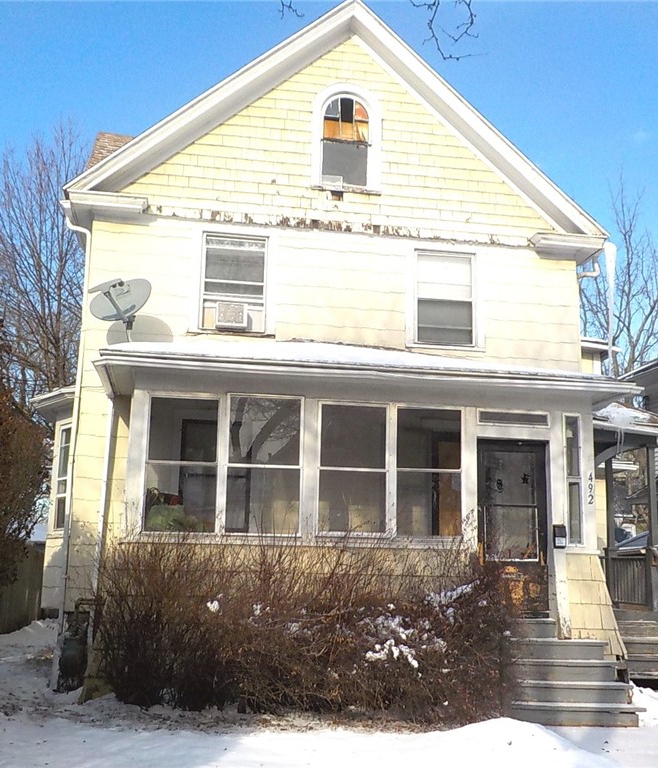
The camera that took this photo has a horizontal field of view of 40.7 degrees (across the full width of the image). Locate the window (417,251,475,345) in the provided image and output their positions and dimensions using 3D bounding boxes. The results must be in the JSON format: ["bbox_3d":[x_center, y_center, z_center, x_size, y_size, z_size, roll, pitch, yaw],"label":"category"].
[{"bbox_3d":[1.666,-1.220,12.786,0.867,1.363,0.100,3,-12,-8],"label":"window"}]

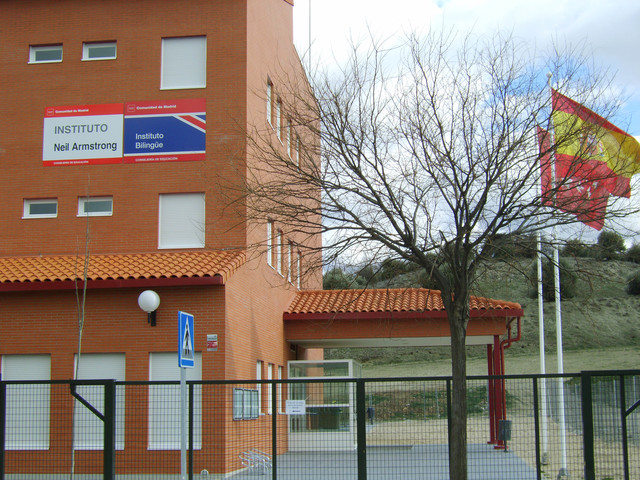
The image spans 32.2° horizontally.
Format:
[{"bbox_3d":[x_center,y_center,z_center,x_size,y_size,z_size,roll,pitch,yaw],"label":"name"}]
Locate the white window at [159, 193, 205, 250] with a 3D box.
[{"bbox_3d":[-3.233,-0.453,26.023,1.108,1.322,0.160,-1,-9,6],"label":"white window"}]

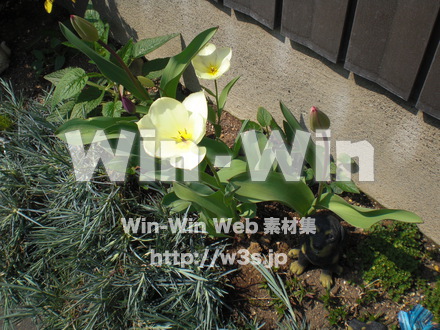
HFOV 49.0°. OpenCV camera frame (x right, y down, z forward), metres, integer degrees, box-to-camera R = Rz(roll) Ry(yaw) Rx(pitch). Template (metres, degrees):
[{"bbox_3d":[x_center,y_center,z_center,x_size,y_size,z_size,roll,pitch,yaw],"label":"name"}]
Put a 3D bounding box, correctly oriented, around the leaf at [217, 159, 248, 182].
[{"bbox_3d":[0.022,0.010,0.865,0.056,0.030,0.038,-2,48,0],"label":"leaf"}]

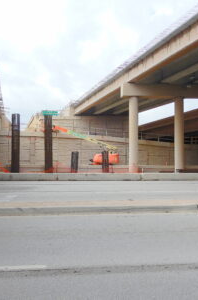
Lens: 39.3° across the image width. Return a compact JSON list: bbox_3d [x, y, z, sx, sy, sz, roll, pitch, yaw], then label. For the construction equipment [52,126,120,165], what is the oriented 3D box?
[{"bbox_3d":[-1.720,-0.200,33.500,8.600,5.100,2.400,0,-1,0],"label":"construction equipment"}]

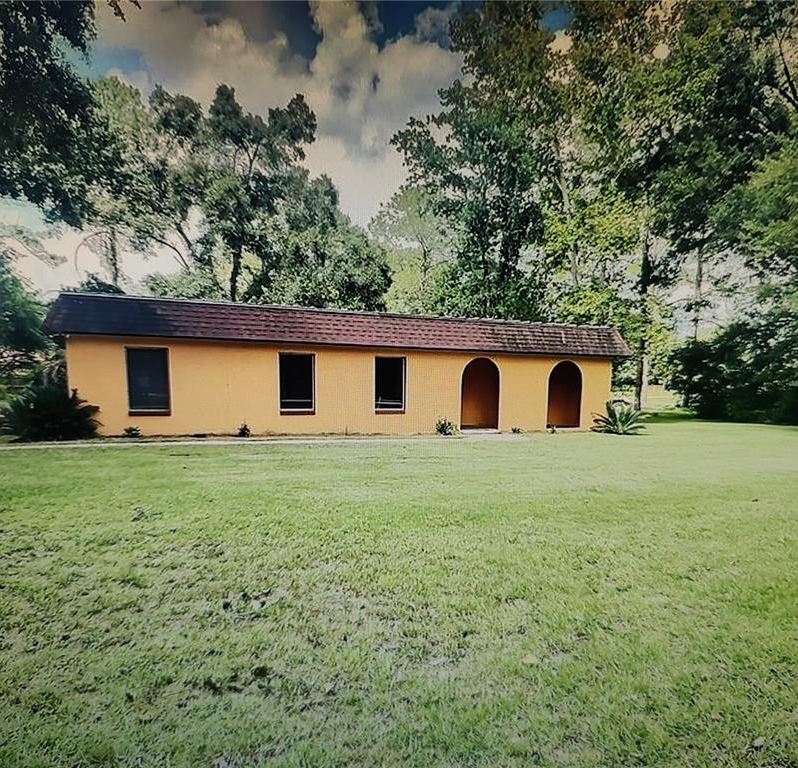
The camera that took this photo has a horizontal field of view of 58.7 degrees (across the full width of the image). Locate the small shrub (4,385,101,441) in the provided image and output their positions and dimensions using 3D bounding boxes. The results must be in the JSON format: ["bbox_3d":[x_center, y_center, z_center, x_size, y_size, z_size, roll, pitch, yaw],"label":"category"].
[{"bbox_3d":[-7.733,0.656,15.800,2.050,1.280,1.950,1,1,0],"label":"small shrub"}]

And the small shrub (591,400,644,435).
[{"bbox_3d":[6.616,1.010,21.400,1.600,1.020,1.550,1,1,0],"label":"small shrub"}]

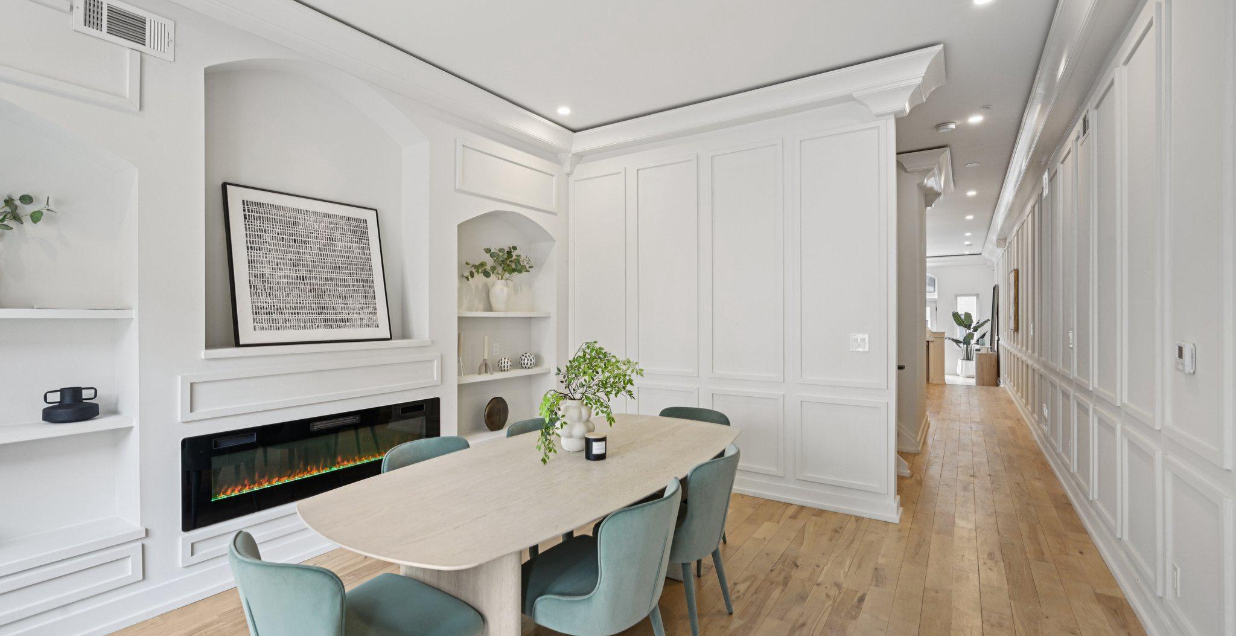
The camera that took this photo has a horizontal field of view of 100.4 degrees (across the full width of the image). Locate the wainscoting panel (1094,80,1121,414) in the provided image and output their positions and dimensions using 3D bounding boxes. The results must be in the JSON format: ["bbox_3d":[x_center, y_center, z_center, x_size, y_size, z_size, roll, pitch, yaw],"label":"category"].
[{"bbox_3d":[2.957,-0.446,3.123,0.024,1.878,0.606,0,0,34],"label":"wainscoting panel"}]

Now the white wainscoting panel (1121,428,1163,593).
[{"bbox_3d":[2.506,0.874,2.474,0.030,0.606,0.687,0,0,34],"label":"white wainscoting panel"}]

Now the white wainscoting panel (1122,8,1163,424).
[{"bbox_3d":[2.560,-0.443,2.531,0.024,1.878,0.592,0,0,34],"label":"white wainscoting panel"}]

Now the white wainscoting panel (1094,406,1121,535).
[{"bbox_3d":[2.961,0.905,3.127,0.024,0.643,0.606,0,0,34],"label":"white wainscoting panel"}]

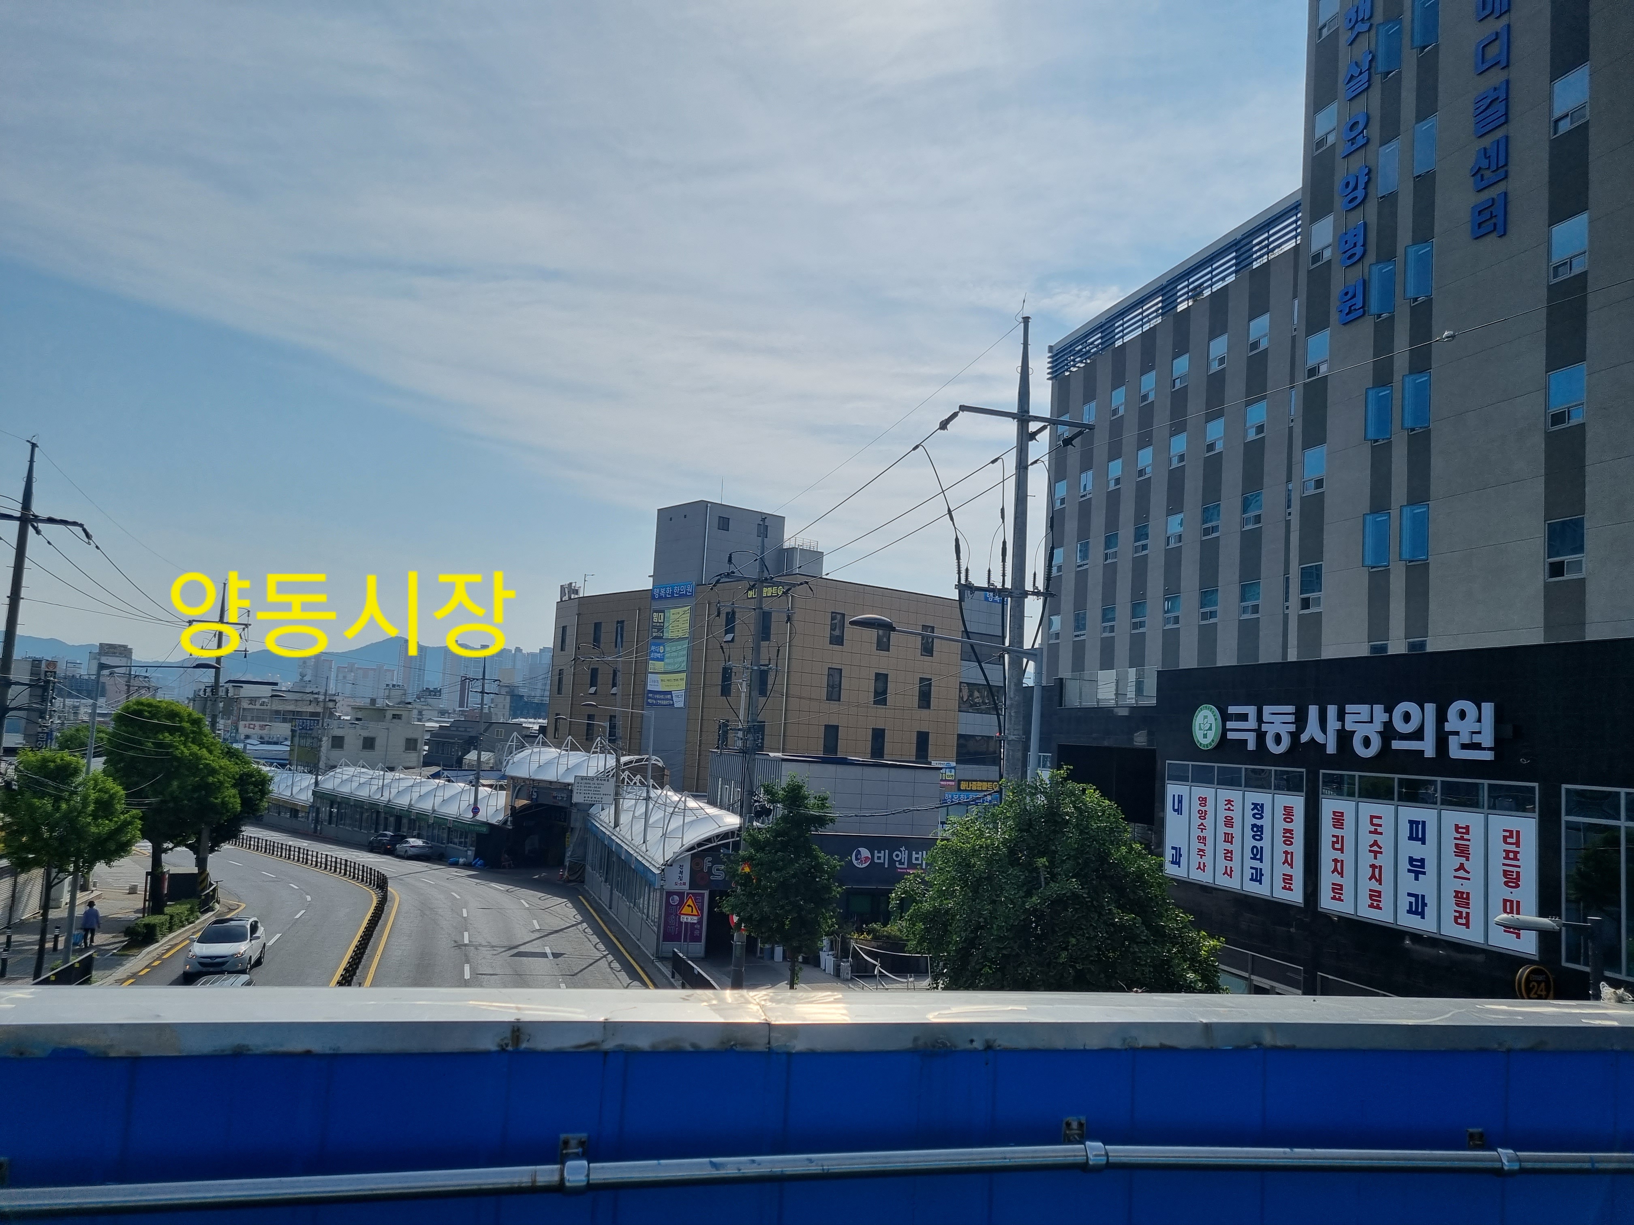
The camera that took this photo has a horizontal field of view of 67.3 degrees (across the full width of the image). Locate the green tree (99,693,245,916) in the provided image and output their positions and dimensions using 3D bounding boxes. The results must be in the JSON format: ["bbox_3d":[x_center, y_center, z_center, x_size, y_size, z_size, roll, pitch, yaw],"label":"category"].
[{"bbox_3d":[-27.100,8.181,51.439,5.800,9.000,5.800,3,-6,0],"label":"green tree"}]

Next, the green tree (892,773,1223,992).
[{"bbox_3d":[3.497,6.355,18.620,5.000,7.800,5.000,3,-6,0],"label":"green tree"}]

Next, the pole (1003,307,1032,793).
[{"bbox_3d":[3.113,2.568,20.154,0.380,15.300,0.380,5,-6,-18],"label":"pole"}]

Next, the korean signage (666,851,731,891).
[{"bbox_3d":[-4.343,9.481,44.900,2.500,1.500,0.150,6,-6,-21],"label":"korean signage"}]

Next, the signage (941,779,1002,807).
[{"bbox_3d":[10.363,12.069,82.000,5.900,1.900,0.300,8,-7,-39],"label":"signage"}]

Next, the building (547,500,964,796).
[{"bbox_3d":[-6.305,5.315,92.085,13.800,24.500,34.000,8,-7,-36],"label":"building"}]

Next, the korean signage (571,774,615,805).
[{"bbox_3d":[-9.636,7.701,53.000,1.760,1.200,0.100,5,-6,-19],"label":"korean signage"}]

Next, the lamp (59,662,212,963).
[{"bbox_3d":[-20.190,6.309,36.773,3.300,9.300,0.350,5,-6,-12],"label":"lamp"}]

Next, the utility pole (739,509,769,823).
[{"bbox_3d":[-2.131,4.530,37.470,0.380,15.000,0.380,4,-6,0],"label":"utility pole"}]

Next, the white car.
[{"bbox_3d":[-19.447,10.963,40.618,1.840,1.670,4.410,4,-8,-14],"label":"white car"}]

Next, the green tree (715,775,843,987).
[{"bbox_3d":[-1.097,8.486,37.000,3.900,7.300,3.900,4,-6,0],"label":"green tree"}]

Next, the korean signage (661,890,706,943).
[{"bbox_3d":[-4.814,11.063,44.500,1.600,1.880,0.080,6,-6,-21],"label":"korean signage"}]

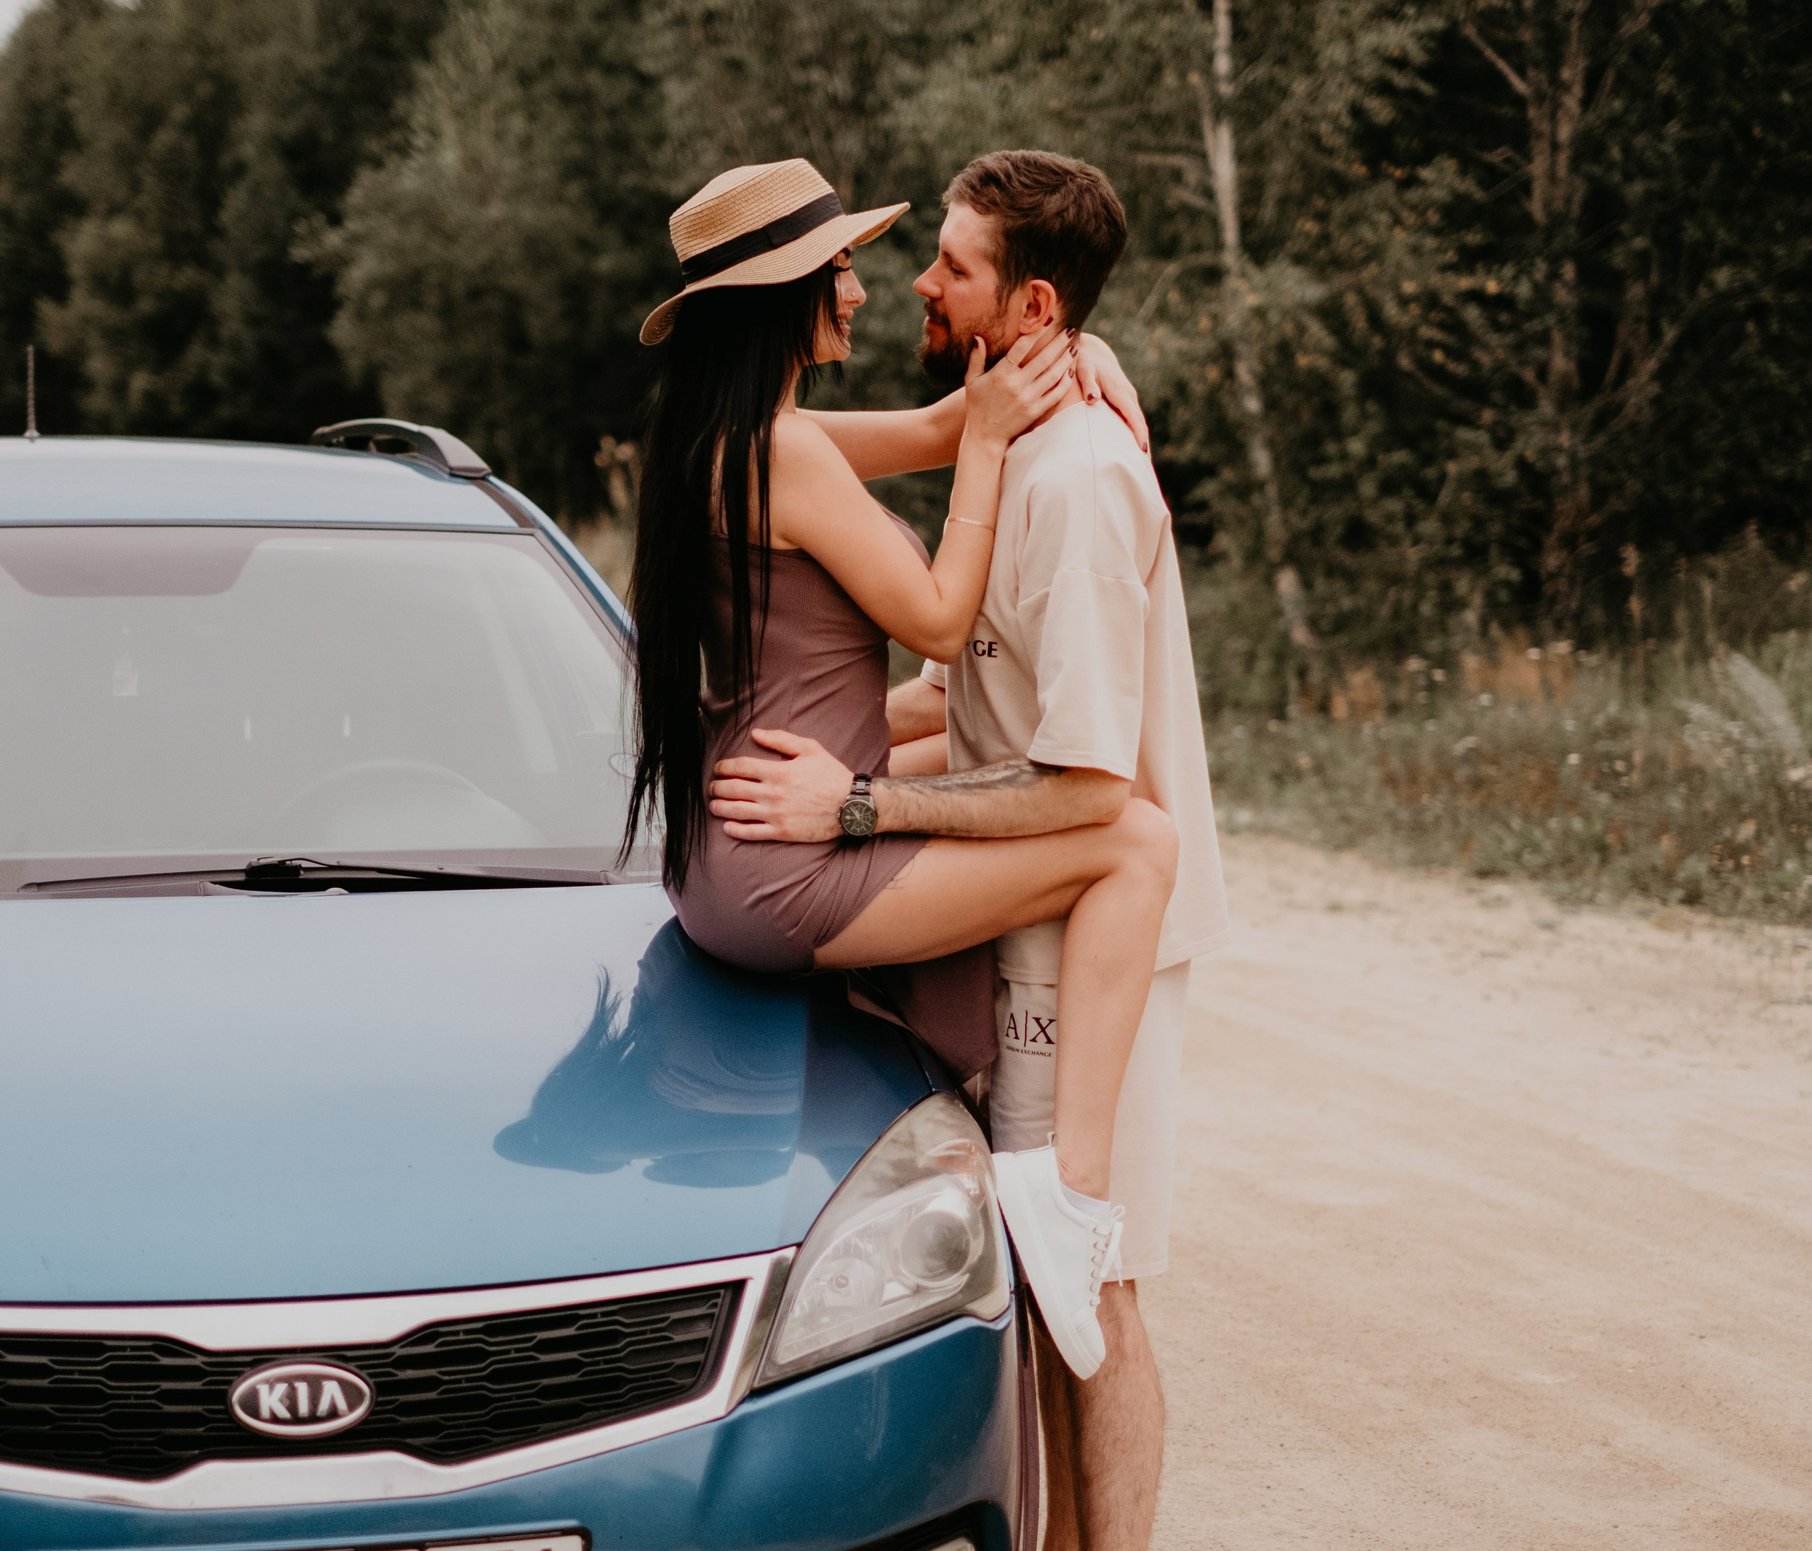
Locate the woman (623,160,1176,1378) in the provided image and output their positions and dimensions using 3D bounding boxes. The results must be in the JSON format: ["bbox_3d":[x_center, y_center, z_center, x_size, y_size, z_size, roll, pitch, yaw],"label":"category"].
[{"bbox_3d":[-0.010,-0.010,4.480,0.620,1.330,0.560,-2,6,-17],"label":"woman"}]

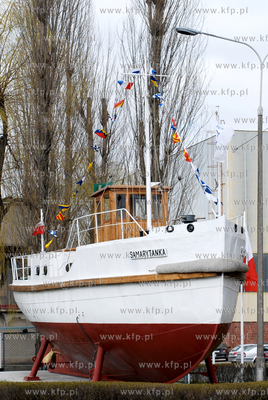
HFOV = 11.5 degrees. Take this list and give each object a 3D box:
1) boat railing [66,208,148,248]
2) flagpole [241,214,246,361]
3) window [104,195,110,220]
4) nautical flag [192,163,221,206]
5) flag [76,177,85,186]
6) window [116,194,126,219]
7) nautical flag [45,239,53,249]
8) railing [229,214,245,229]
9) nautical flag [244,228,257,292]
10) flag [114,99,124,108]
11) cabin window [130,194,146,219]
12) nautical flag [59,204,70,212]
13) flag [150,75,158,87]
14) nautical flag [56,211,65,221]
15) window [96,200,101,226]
[{"bbox_3d":[-0.817,0.817,37.600,0.400,0.850,4.700,3,-7,-28],"label":"boat railing"},{"bbox_3d":[3.861,3.361,47.000,0.080,5.900,0.080,1,-5,0],"label":"flagpole"},{"bbox_3d":[-0.873,0.247,44.000,0.060,0.830,0.360,3,-7,-32],"label":"window"},{"bbox_3d":[1.949,-0.417,35.900,0.300,1.150,1.200,3,-6,-25],"label":"nautical flag"},{"bbox_3d":[-1.765,-0.614,44.300,0.300,0.310,0.100,-1,-6,15],"label":"flag"},{"bbox_3d":[-0.384,0.215,41.000,0.320,0.750,0.060,3,-6,-20],"label":"window"},{"bbox_3d":[-2.928,1.505,46.000,0.280,0.330,0.140,0,-6,0],"label":"nautical flag"},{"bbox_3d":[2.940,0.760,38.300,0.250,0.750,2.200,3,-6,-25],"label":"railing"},{"bbox_3d":[4.136,2.077,47.000,0.600,2.300,0.350,-1,-6,11],"label":"nautical flag"},{"bbox_3d":[-0.433,-2.873,39.884,0.329,0.299,0.070,0,-6,9],"label":"flag"},{"bbox_3d":[0.141,0.191,39.300,0.530,0.720,0.060,2,-6,-21],"label":"cabin window"},{"bbox_3d":[-2.304,0.282,44.266,0.414,0.282,0.070,0,-6,9],"label":"nautical flag"},{"bbox_3d":[0.598,-3.387,38.000,0.256,0.327,0.070,0,-6,9],"label":"flag"},{"bbox_3d":[-2.500,0.543,45.600,0.310,0.320,0.100,-1,-6,15],"label":"nautical flag"},{"bbox_3d":[-1.115,0.429,42.400,0.060,0.780,0.480,3,-6,-20],"label":"window"}]

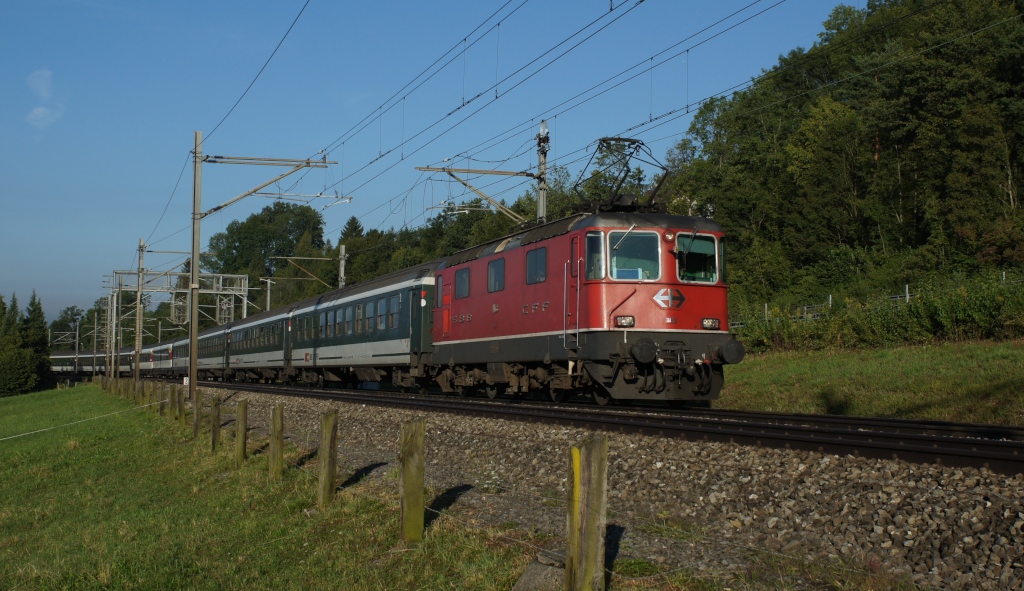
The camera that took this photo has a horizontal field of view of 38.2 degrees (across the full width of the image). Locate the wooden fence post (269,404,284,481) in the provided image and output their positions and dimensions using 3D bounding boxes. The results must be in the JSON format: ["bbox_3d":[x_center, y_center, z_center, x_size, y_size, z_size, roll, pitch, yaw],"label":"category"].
[{"bbox_3d":[-3.182,1.988,19.971,0.175,1.045,0.155,2,-3,-17],"label":"wooden fence post"}]

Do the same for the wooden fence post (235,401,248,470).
[{"bbox_3d":[-4.231,2.173,23.114,0.160,1.090,0.155,2,-3,-17],"label":"wooden fence post"}]

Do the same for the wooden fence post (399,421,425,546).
[{"bbox_3d":[-0.834,1.534,12.269,0.180,1.033,0.155,2,-3,-17],"label":"wooden fence post"}]

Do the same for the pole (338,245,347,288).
[{"bbox_3d":[-8.958,1.243,77.549,0.260,7.762,0.240,2,-3,-17],"label":"pole"}]

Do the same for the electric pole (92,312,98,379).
[{"bbox_3d":[-46.509,5.689,164.901,0.210,7.701,0.210,2,-3,-17],"label":"electric pole"}]

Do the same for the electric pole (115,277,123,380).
[{"bbox_3d":[-27.346,2.442,103.004,0.210,7.688,0.210,2,-3,-17],"label":"electric pole"}]

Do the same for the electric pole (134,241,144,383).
[{"bbox_3d":[-18.889,0.952,75.052,0.210,7.721,0.210,2,-3,-17],"label":"electric pole"}]

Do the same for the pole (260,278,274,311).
[{"bbox_3d":[-17.197,2.690,104.001,0.900,7.649,0.250,2,-3,-17],"label":"pole"}]

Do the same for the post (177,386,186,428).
[{"bbox_3d":[-8.429,2.830,37.691,0.165,1.017,0.155,2,-3,-17],"label":"post"}]

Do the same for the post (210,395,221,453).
[{"bbox_3d":[-5.605,2.433,27.936,0.155,1.083,0.155,2,-3,-17],"label":"post"}]

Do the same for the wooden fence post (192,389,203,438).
[{"bbox_3d":[-6.905,2.601,32.447,0.155,1.094,0.155,2,-3,-17],"label":"wooden fence post"}]

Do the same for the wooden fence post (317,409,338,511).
[{"bbox_3d":[-1.933,1.742,15.569,0.170,1.048,0.155,2,-3,-17],"label":"wooden fence post"}]

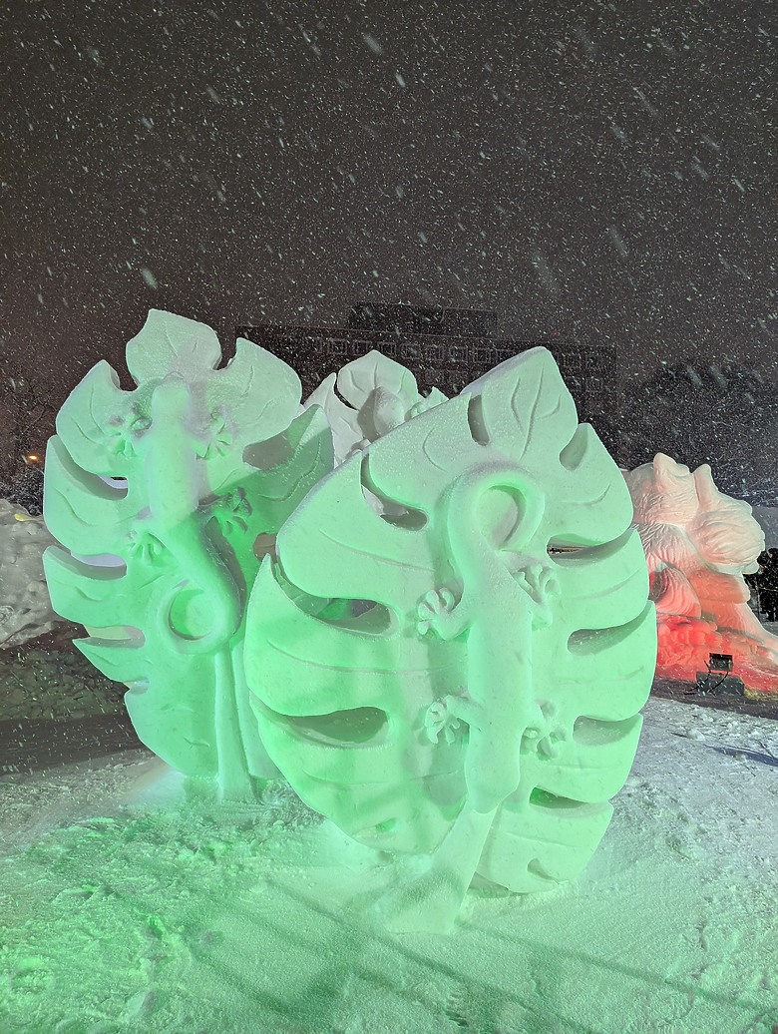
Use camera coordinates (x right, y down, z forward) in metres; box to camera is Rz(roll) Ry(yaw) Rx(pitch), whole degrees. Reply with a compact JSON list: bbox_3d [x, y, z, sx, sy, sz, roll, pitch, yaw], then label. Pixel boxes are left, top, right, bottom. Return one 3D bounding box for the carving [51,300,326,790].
[{"bbox_3d":[-1.220,0.248,4.394,1.750,2.940,0.750,0,-2,-5],"label":"carving"}]

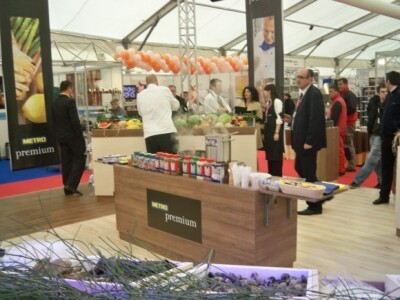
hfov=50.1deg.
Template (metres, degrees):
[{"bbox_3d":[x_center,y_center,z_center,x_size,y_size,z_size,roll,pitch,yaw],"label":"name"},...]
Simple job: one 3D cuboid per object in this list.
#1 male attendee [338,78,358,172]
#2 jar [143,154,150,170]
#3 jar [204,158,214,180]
[{"bbox_3d":[2.823,-0.472,8.099,0.360,1.742,0.480,-5,8,-23],"label":"male attendee"},{"bbox_3d":[-0.524,0.119,4.160,0.073,0.150,0.073,-1,7,0],"label":"jar"},{"bbox_3d":[0.079,0.155,3.610,0.070,0.180,0.070,-1,7,0],"label":"jar"}]

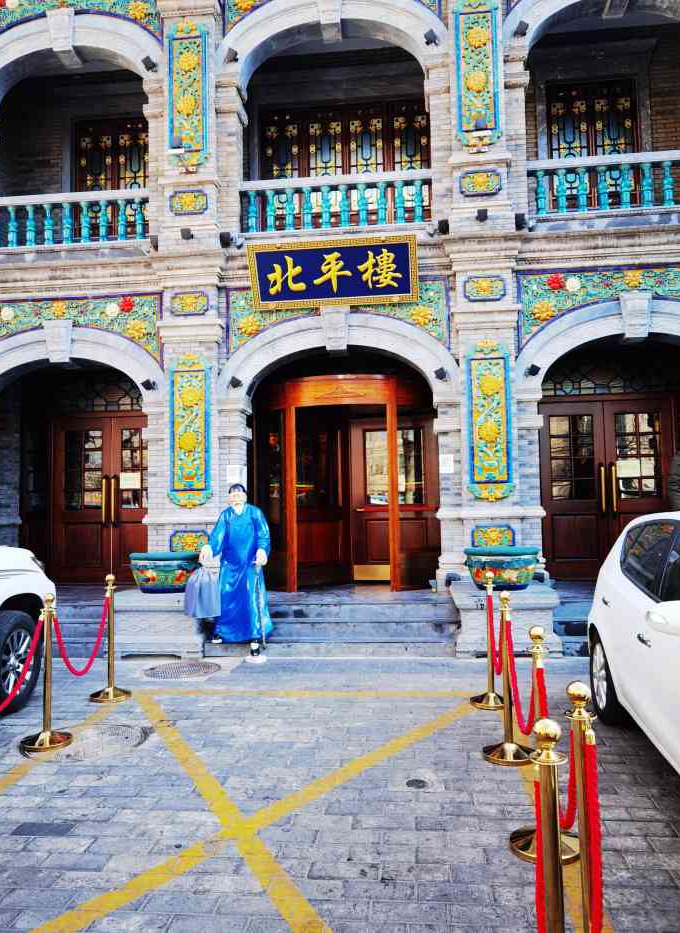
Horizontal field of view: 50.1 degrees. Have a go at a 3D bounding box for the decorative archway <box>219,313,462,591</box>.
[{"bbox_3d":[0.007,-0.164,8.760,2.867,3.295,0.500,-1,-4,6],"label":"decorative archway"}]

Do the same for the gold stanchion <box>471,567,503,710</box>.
[{"bbox_3d":[1.135,1.279,5.464,0.321,0.980,0.321,-1,-4,6],"label":"gold stanchion"}]

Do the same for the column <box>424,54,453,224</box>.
[{"bbox_3d":[1.189,-3.873,8.841,0.317,2.085,0.418,-1,-4,6],"label":"column"}]

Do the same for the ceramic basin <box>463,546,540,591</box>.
[{"bbox_3d":[1.620,1.013,7.265,0.761,0.400,0.761,-1,-4,6],"label":"ceramic basin"}]

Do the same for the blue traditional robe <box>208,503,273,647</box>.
[{"bbox_3d":[-0.941,1.011,6.880,0.607,1.265,0.420,-1,-4,4],"label":"blue traditional robe"}]

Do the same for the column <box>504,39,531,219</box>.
[{"bbox_3d":[2.099,-3.964,8.709,0.299,2.177,0.340,-1,-4,6],"label":"column"}]

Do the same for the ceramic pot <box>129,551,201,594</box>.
[{"bbox_3d":[-1.819,1.106,7.600,0.761,0.386,0.761,-1,-4,0],"label":"ceramic pot"}]

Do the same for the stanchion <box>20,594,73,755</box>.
[{"bbox_3d":[-1.943,1.343,4.833,0.320,0.990,0.320,-1,-4,6],"label":"stanchion"}]

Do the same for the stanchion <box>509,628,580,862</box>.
[{"bbox_3d":[0.921,1.229,3.325,0.321,0.980,0.321,-1,-4,6],"label":"stanchion"}]

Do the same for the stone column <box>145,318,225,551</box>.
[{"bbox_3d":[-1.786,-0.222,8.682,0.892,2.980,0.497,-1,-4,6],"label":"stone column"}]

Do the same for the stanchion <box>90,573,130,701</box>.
[{"bbox_3d":[-1.866,1.378,5.925,0.320,0.990,0.320,-1,-4,6],"label":"stanchion"}]

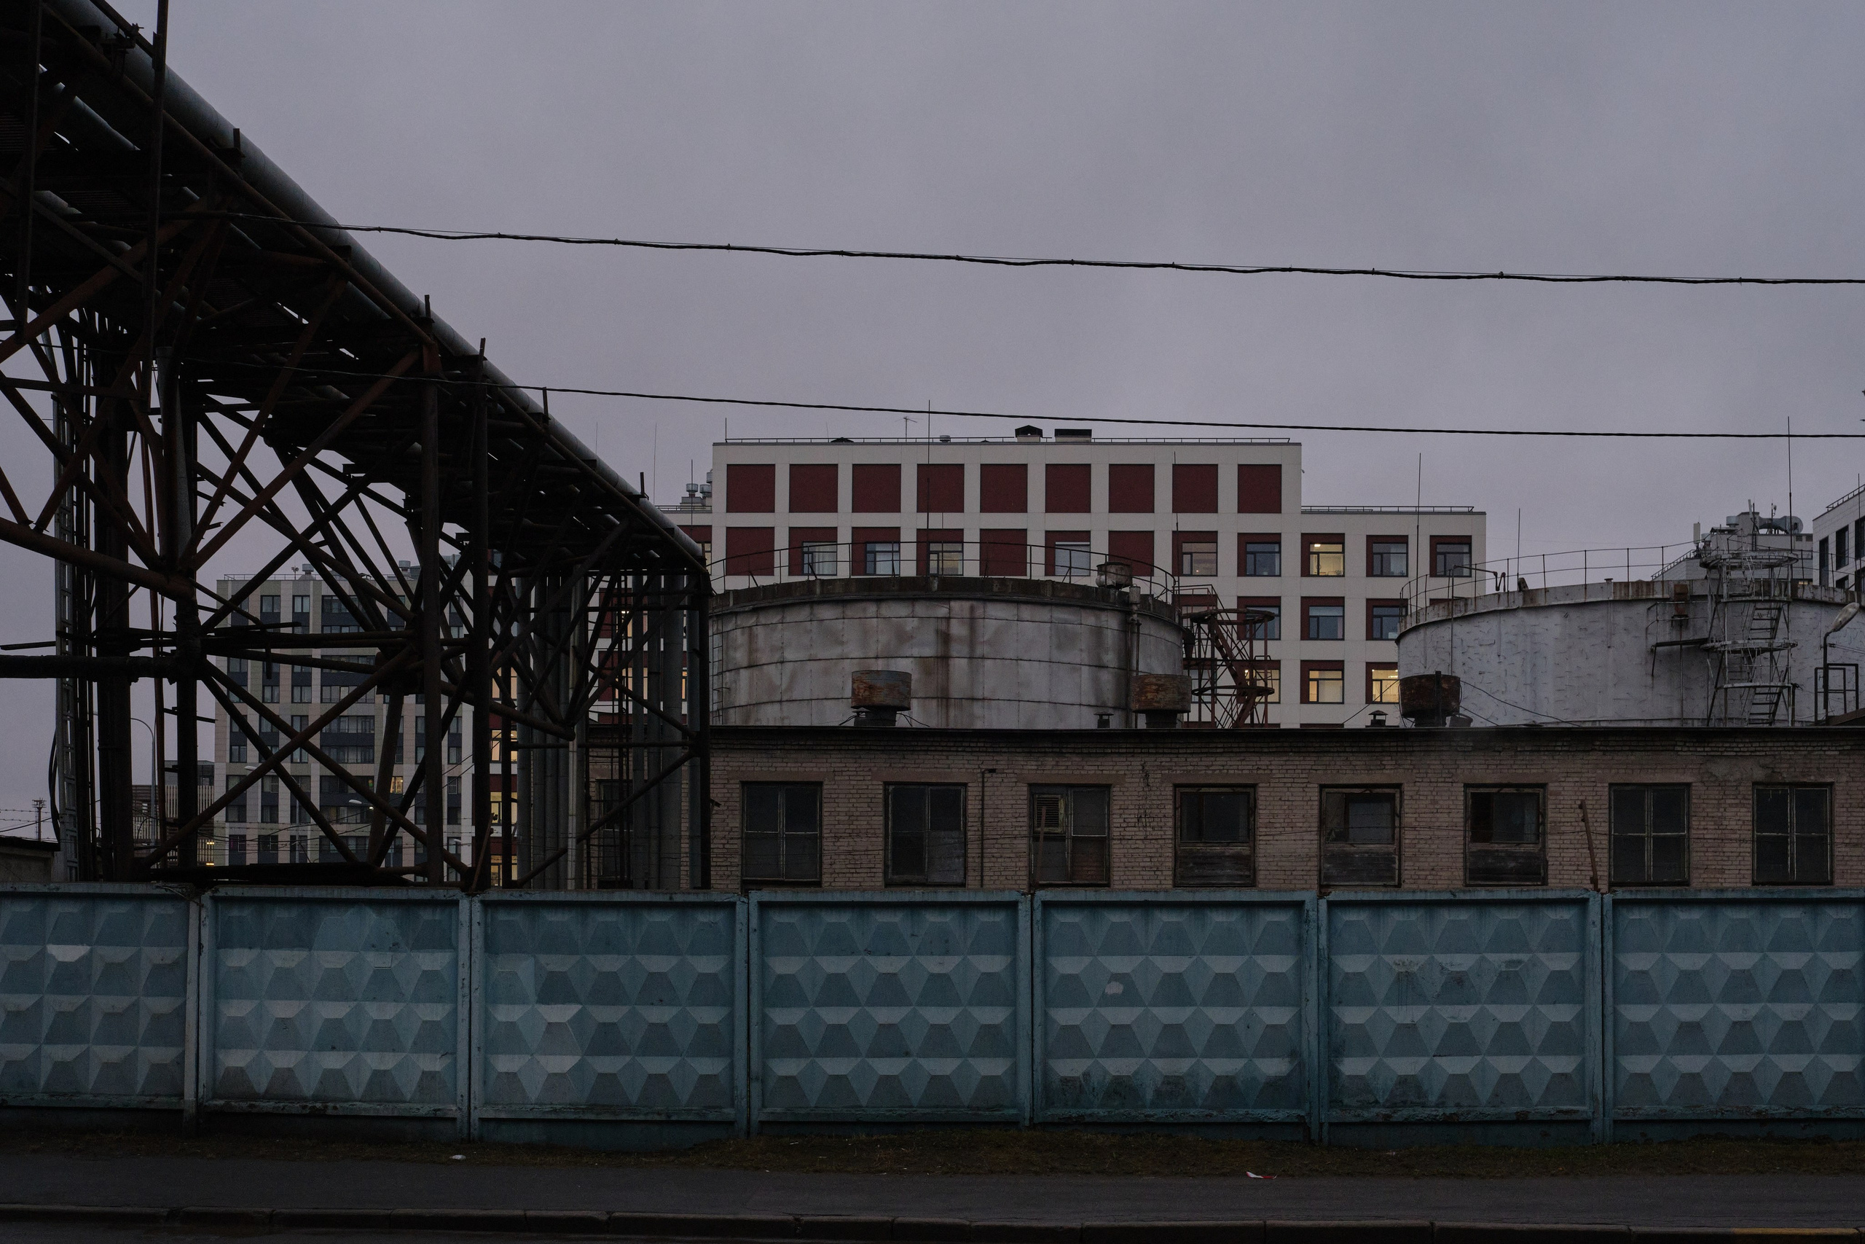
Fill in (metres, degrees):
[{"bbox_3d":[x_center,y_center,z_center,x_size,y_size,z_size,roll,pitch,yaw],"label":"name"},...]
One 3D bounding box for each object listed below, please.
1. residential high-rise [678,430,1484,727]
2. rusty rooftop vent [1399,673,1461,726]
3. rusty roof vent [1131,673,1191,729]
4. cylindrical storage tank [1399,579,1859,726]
[{"bbox_3d":[6.200,4.500,113.000,42.500,27.000,16.000,0,-2,0],"label":"residential high-rise"},{"bbox_3d":[9.839,1.641,42.000,1.190,1.180,1.190,0,-3,0],"label":"rusty rooftop vent"},{"bbox_3d":[4.580,1.680,42.500,1.200,1.220,1.200,0,-2,0],"label":"rusty roof vent"},{"bbox_3d":[20.400,5.400,62.000,13.600,11.000,13.600,0,-2,0],"label":"cylindrical storage tank"}]

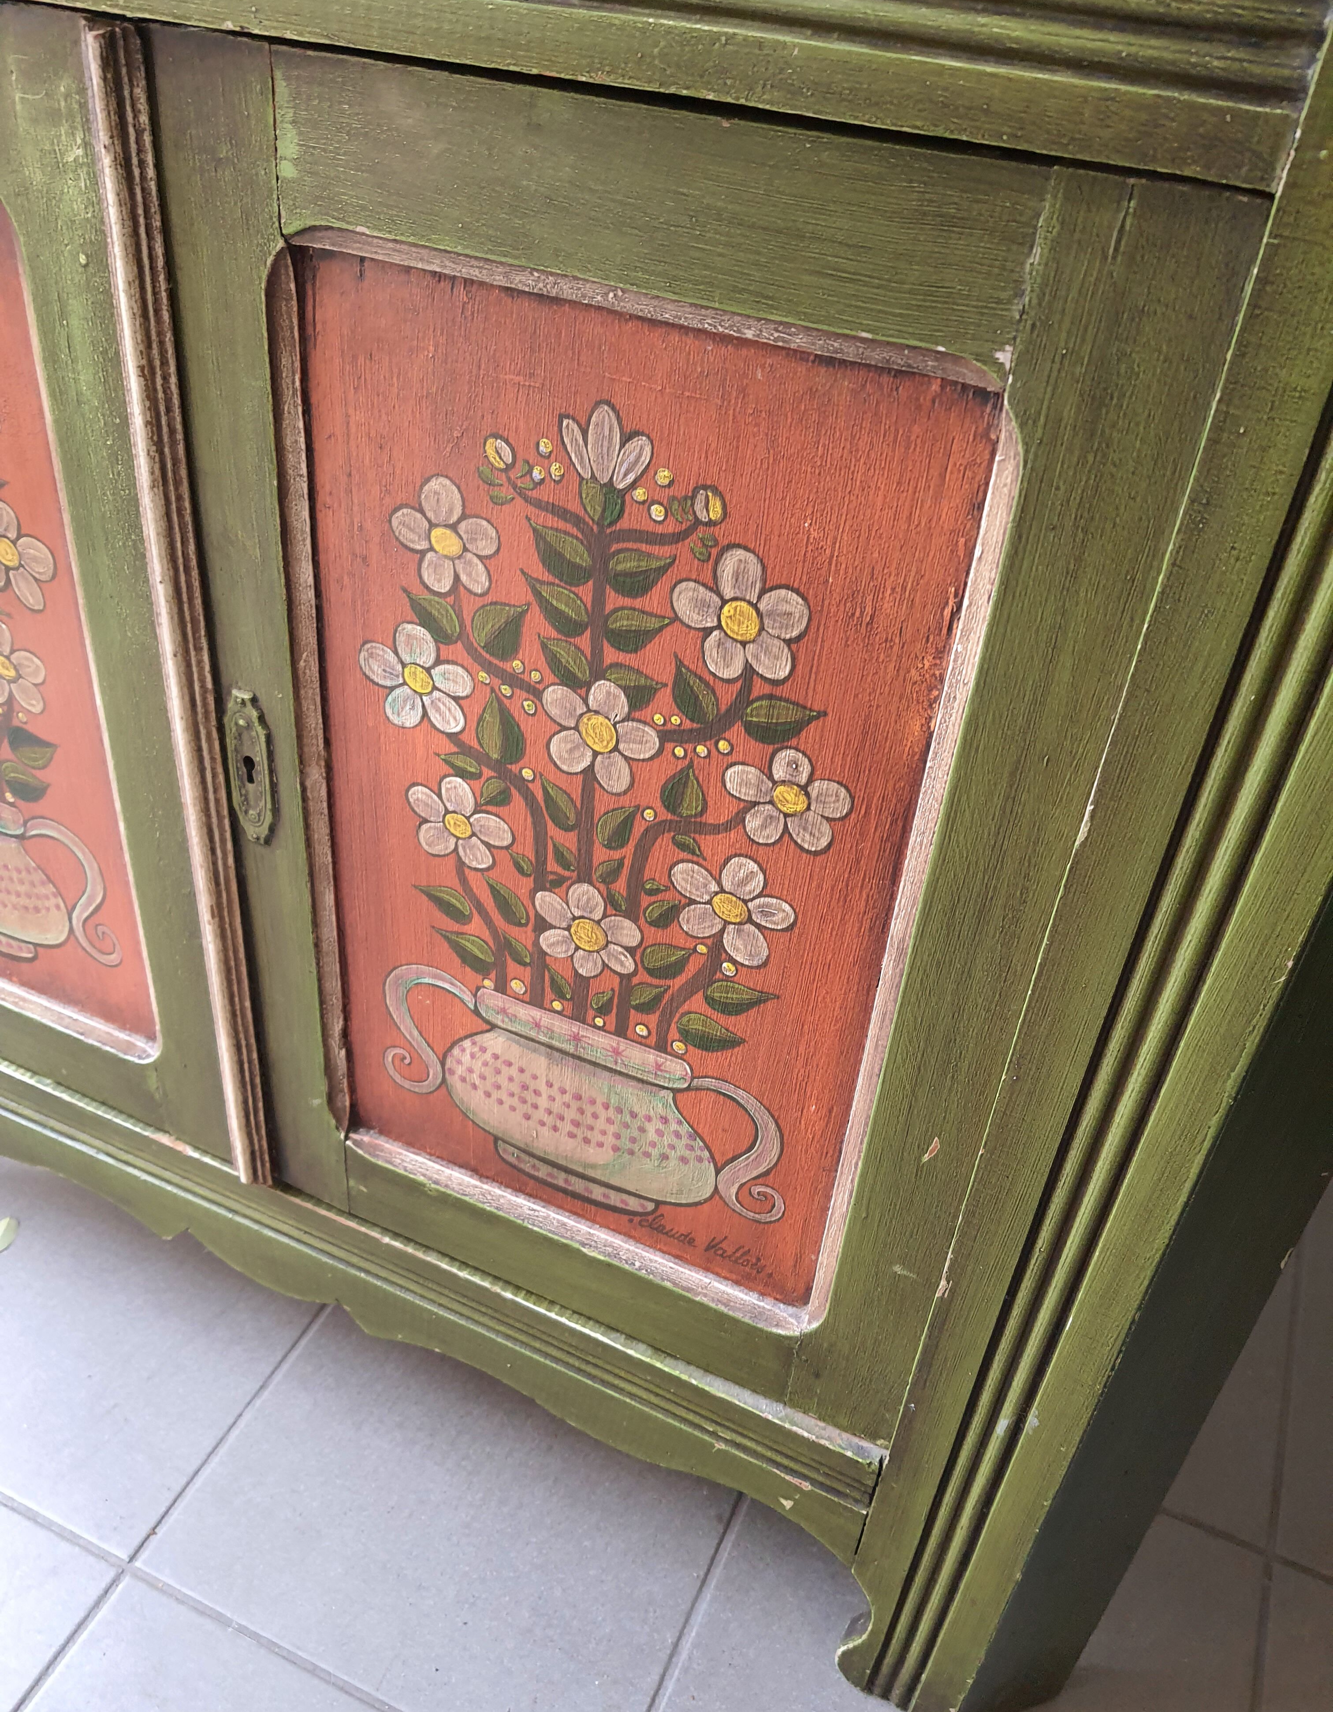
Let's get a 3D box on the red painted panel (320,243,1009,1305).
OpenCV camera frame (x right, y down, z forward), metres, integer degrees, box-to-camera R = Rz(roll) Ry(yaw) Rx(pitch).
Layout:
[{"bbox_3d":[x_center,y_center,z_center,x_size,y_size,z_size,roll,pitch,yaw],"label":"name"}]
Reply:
[{"bbox_3d":[-0.033,0.000,0.582,0.268,0.451,0.012,18,36,17],"label":"red painted panel"}]

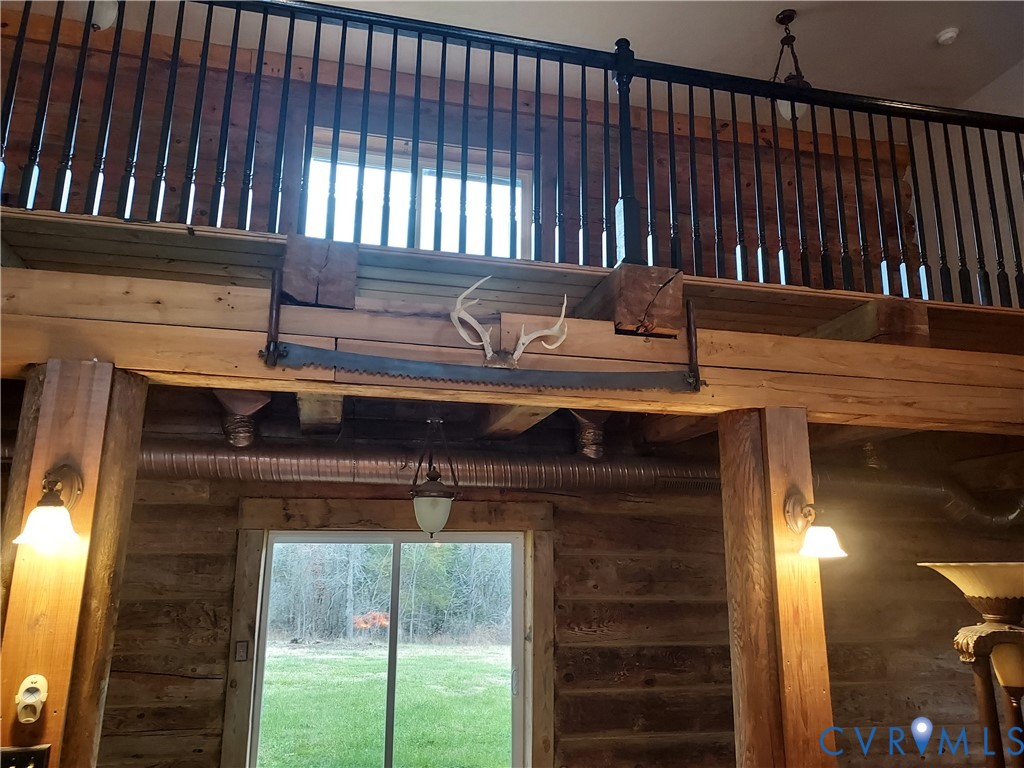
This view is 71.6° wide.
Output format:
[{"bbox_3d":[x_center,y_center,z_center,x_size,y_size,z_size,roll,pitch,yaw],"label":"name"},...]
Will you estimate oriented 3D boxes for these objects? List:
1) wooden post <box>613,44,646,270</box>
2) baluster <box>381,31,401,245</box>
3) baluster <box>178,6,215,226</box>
[{"bbox_3d":[0.472,-0.955,2.920,0.083,1.022,0.083,3,-12,-12],"label":"wooden post"},{"bbox_3d":[-0.464,-0.952,2.703,0.032,0.902,0.032,3,-12,-12],"label":"baluster"},{"bbox_3d":[-1.171,-1.024,2.655,0.031,0.925,0.031,4,-12,-12],"label":"baluster"}]

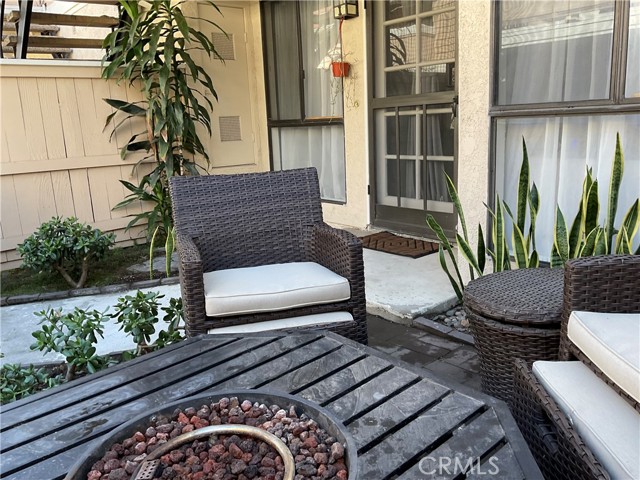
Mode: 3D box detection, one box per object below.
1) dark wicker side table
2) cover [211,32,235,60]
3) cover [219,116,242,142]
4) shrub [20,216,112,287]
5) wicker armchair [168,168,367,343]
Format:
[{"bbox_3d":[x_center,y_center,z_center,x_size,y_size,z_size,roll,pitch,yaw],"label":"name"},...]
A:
[{"bbox_3d":[0.721,0.404,1.764,0.492,0.510,0.492,-2,12,0],"label":"dark wicker side table"},{"bbox_3d":[-0.971,-1.950,5.411,0.243,0.249,0.020,-13,16,-40],"label":"cover"},{"bbox_3d":[-0.930,-1.157,5.588,0.242,0.247,0.020,-13,16,-40],"label":"cover"},{"bbox_3d":[-1.629,0.081,3.459,0.588,0.448,0.508,-13,16,-40],"label":"shrub"},{"bbox_3d":[-0.236,0.162,2.261,0.670,0.851,0.632,-6,13,-16],"label":"wicker armchair"}]

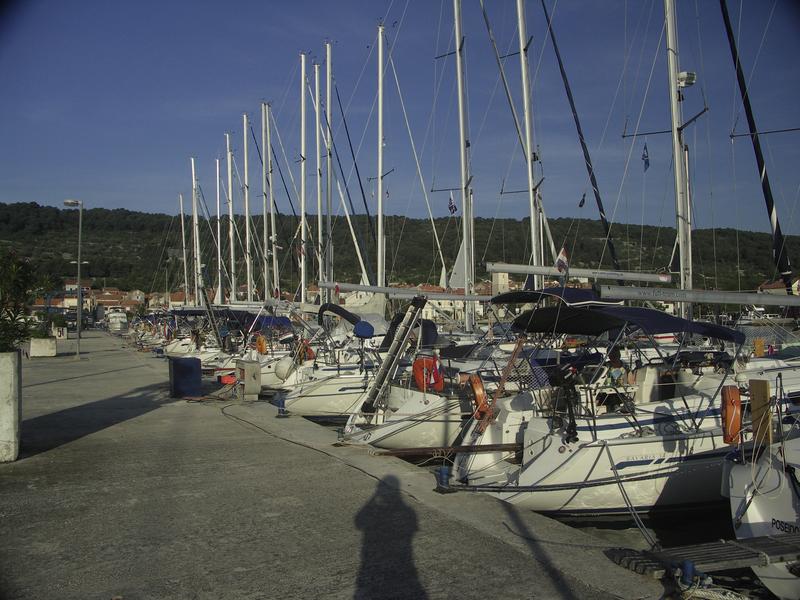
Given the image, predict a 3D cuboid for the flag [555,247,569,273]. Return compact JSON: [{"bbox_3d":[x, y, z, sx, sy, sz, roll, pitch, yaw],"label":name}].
[{"bbox_3d":[2.226,-0.558,8.920,0.200,0.370,0.060,0,-2,14],"label":"flag"}]

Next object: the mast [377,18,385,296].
[{"bbox_3d":[-0.851,-5.242,28.798,0.200,14.130,0.170,1,-2,-22],"label":"mast"}]

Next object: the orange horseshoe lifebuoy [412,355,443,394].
[{"bbox_3d":[0.449,1.166,10.200,0.500,0.580,0.110,0,-1,-21],"label":"orange horseshoe lifebuoy"}]

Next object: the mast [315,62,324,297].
[{"bbox_3d":[-4.298,-5.597,34.474,0.210,14.160,0.170,0,-2,-27],"label":"mast"}]

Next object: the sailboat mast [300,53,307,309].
[{"bbox_3d":[-5.095,-5.814,34.180,0.210,14.580,0.170,0,-2,-27],"label":"sailboat mast"}]

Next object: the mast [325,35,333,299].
[{"bbox_3d":[-3.720,-5.785,33.779,0.200,15.500,0.170,1,-2,-22],"label":"mast"}]

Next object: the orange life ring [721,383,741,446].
[{"bbox_3d":[3.637,1.256,7.100,0.130,0.630,0.520,-1,-2,18],"label":"orange life ring"}]

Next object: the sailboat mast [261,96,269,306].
[{"bbox_3d":[-8.722,-5.585,42.177,0.210,14.580,0.170,0,-2,-27],"label":"sailboat mast"}]

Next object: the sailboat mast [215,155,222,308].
[{"bbox_3d":[-16.152,-5.063,57.780,0.220,15.420,0.180,0,-2,-22],"label":"sailboat mast"}]

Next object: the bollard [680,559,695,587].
[{"bbox_3d":[1.666,1.620,3.750,0.085,0.220,0.085,0,-2,0],"label":"bollard"}]

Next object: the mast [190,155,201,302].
[{"bbox_3d":[-19.277,-5.304,60.770,0.220,16.080,0.180,-1,-2,-22],"label":"mast"}]

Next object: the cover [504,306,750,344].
[{"bbox_3d":[3.130,0.318,9.195,1.800,0.500,2.700,1,-2,-27],"label":"cover"}]

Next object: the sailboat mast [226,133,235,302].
[{"bbox_3d":[-12.966,-5.461,49.676,0.210,14.770,0.170,-1,-2,-27],"label":"sailboat mast"}]

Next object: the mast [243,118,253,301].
[{"bbox_3d":[-10.513,-5.583,44.678,0.210,14.720,0.170,-1,-2,-27],"label":"mast"}]

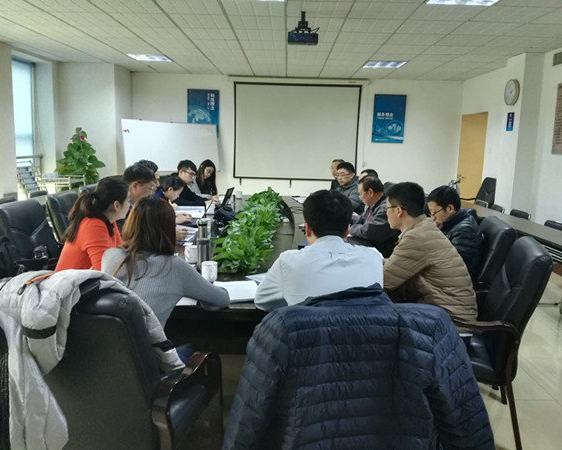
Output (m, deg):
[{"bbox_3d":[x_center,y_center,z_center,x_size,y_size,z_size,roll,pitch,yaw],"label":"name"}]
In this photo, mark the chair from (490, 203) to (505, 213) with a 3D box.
[{"bbox_3d":[2.588,0.109,6.478,0.550,0.810,0.500,2,10,0],"label":"chair"}]

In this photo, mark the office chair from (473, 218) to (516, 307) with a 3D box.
[{"bbox_3d":[1.076,0.455,3.227,0.700,1.000,0.620,2,10,1],"label":"office chair"}]

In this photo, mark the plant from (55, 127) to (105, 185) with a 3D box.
[{"bbox_3d":[-3.201,-0.738,7.780,0.700,1.600,0.700,2,10,1],"label":"plant"}]

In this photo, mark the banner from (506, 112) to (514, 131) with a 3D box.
[{"bbox_3d":[3.162,-1.421,6.694,0.020,0.260,0.220,2,10,1],"label":"banner"}]

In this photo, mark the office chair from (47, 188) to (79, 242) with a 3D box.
[{"bbox_3d":[-1.608,0.200,4.306,0.700,1.000,0.620,2,10,5],"label":"office chair"}]

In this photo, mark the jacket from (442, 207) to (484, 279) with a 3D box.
[{"bbox_3d":[1.043,0.196,3.194,0.480,0.630,0.520,2,10,1],"label":"jacket"}]

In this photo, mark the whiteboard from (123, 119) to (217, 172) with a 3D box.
[{"bbox_3d":[-1.907,-1.385,8.634,1.770,0.885,0.040,-4,-1,-35],"label":"whiteboard"}]

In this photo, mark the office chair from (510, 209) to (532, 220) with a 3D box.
[{"bbox_3d":[2.580,0.216,5.847,0.550,0.810,0.500,2,10,0],"label":"office chair"}]

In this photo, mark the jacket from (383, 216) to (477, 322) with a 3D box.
[{"bbox_3d":[0.803,0.238,2.617,0.560,0.610,0.500,7,11,29],"label":"jacket"}]

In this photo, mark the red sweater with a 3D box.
[{"bbox_3d":[-1.105,0.230,2.944,0.550,0.570,0.450,-4,11,-31],"label":"red sweater"}]

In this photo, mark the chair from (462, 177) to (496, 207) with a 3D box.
[{"bbox_3d":[2.834,-0.219,7.481,0.680,1.020,0.620,1,10,-5],"label":"chair"}]

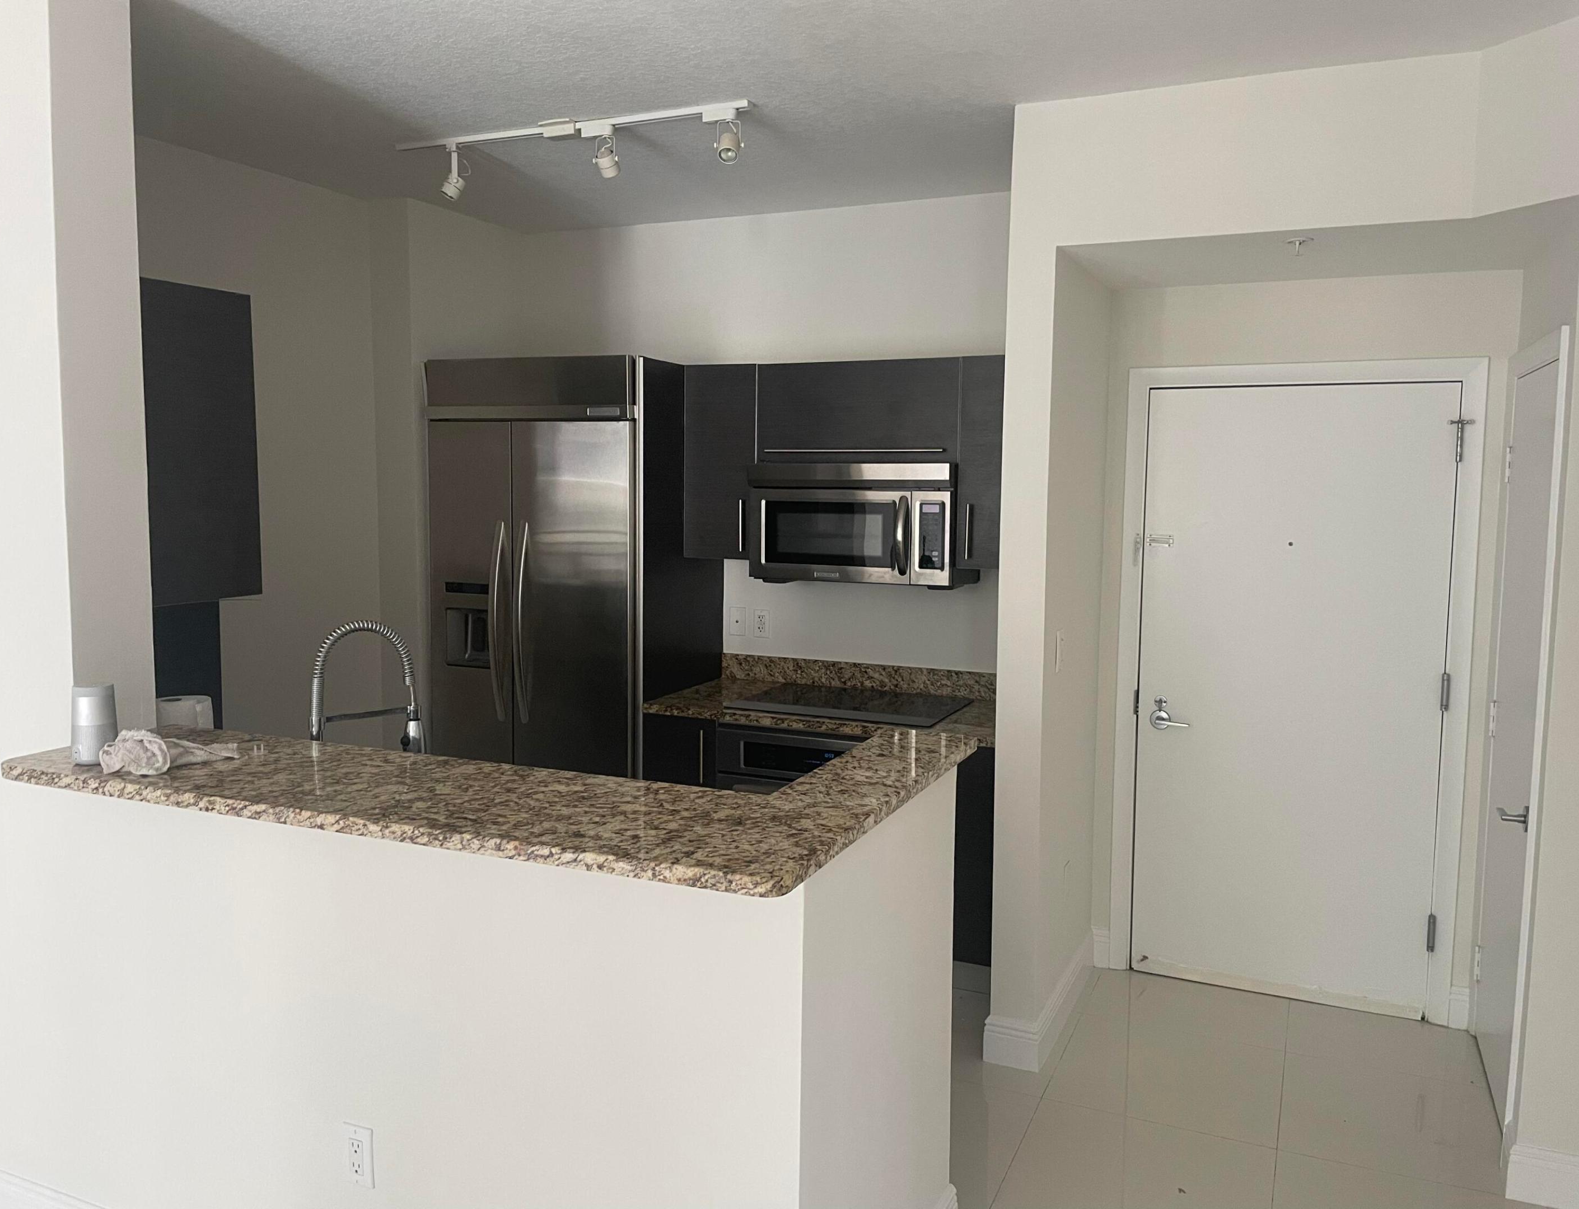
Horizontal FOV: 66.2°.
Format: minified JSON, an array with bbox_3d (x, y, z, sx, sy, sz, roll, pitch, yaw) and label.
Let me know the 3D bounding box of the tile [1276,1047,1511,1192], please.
[{"bbox_3d":[1.617,1.389,3.270,0.532,0.012,0.616,3,5,24],"label":"tile"}]

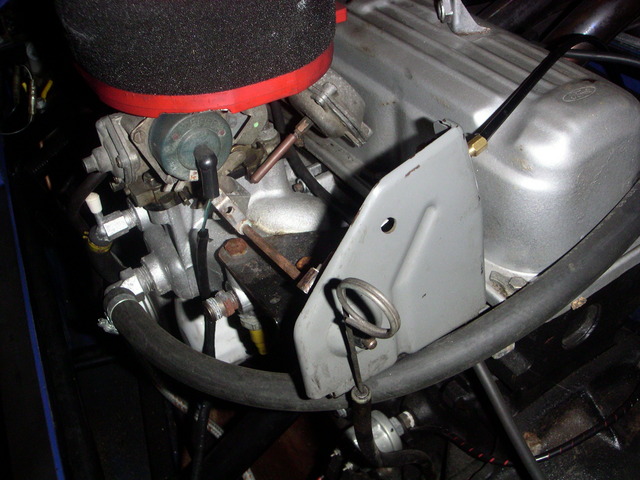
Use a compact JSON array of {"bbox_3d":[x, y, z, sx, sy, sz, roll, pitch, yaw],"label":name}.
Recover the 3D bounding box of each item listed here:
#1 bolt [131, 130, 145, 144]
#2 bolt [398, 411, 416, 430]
[{"bbox_3d":[-0.135,-0.077,0.525,0.009,0.009,0.005,-23,48,-25],"label":"bolt"},{"bbox_3d":[0.072,0.149,0.580,0.012,0.015,0.015,-14,47,-24],"label":"bolt"}]

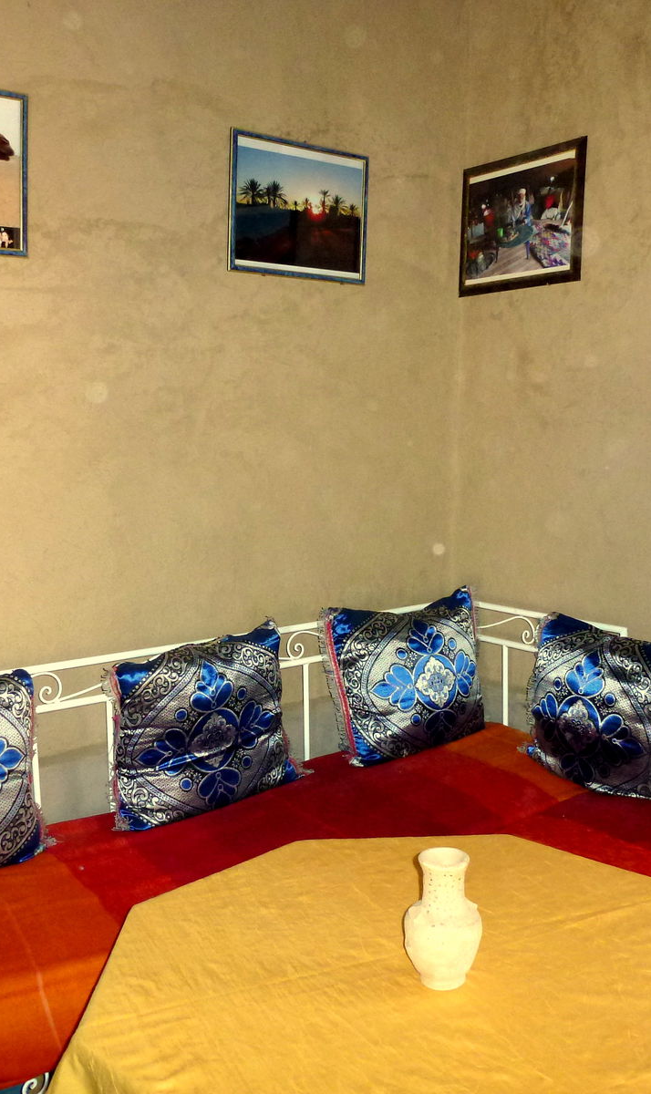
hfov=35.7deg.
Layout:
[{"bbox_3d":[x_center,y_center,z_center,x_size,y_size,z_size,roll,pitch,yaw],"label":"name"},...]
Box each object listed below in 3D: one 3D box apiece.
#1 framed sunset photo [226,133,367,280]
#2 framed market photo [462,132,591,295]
[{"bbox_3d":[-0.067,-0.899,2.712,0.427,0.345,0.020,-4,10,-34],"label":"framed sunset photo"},{"bbox_3d":[0.549,-0.906,2.828,0.020,0.368,0.447,-3,7,-38],"label":"framed market photo"}]

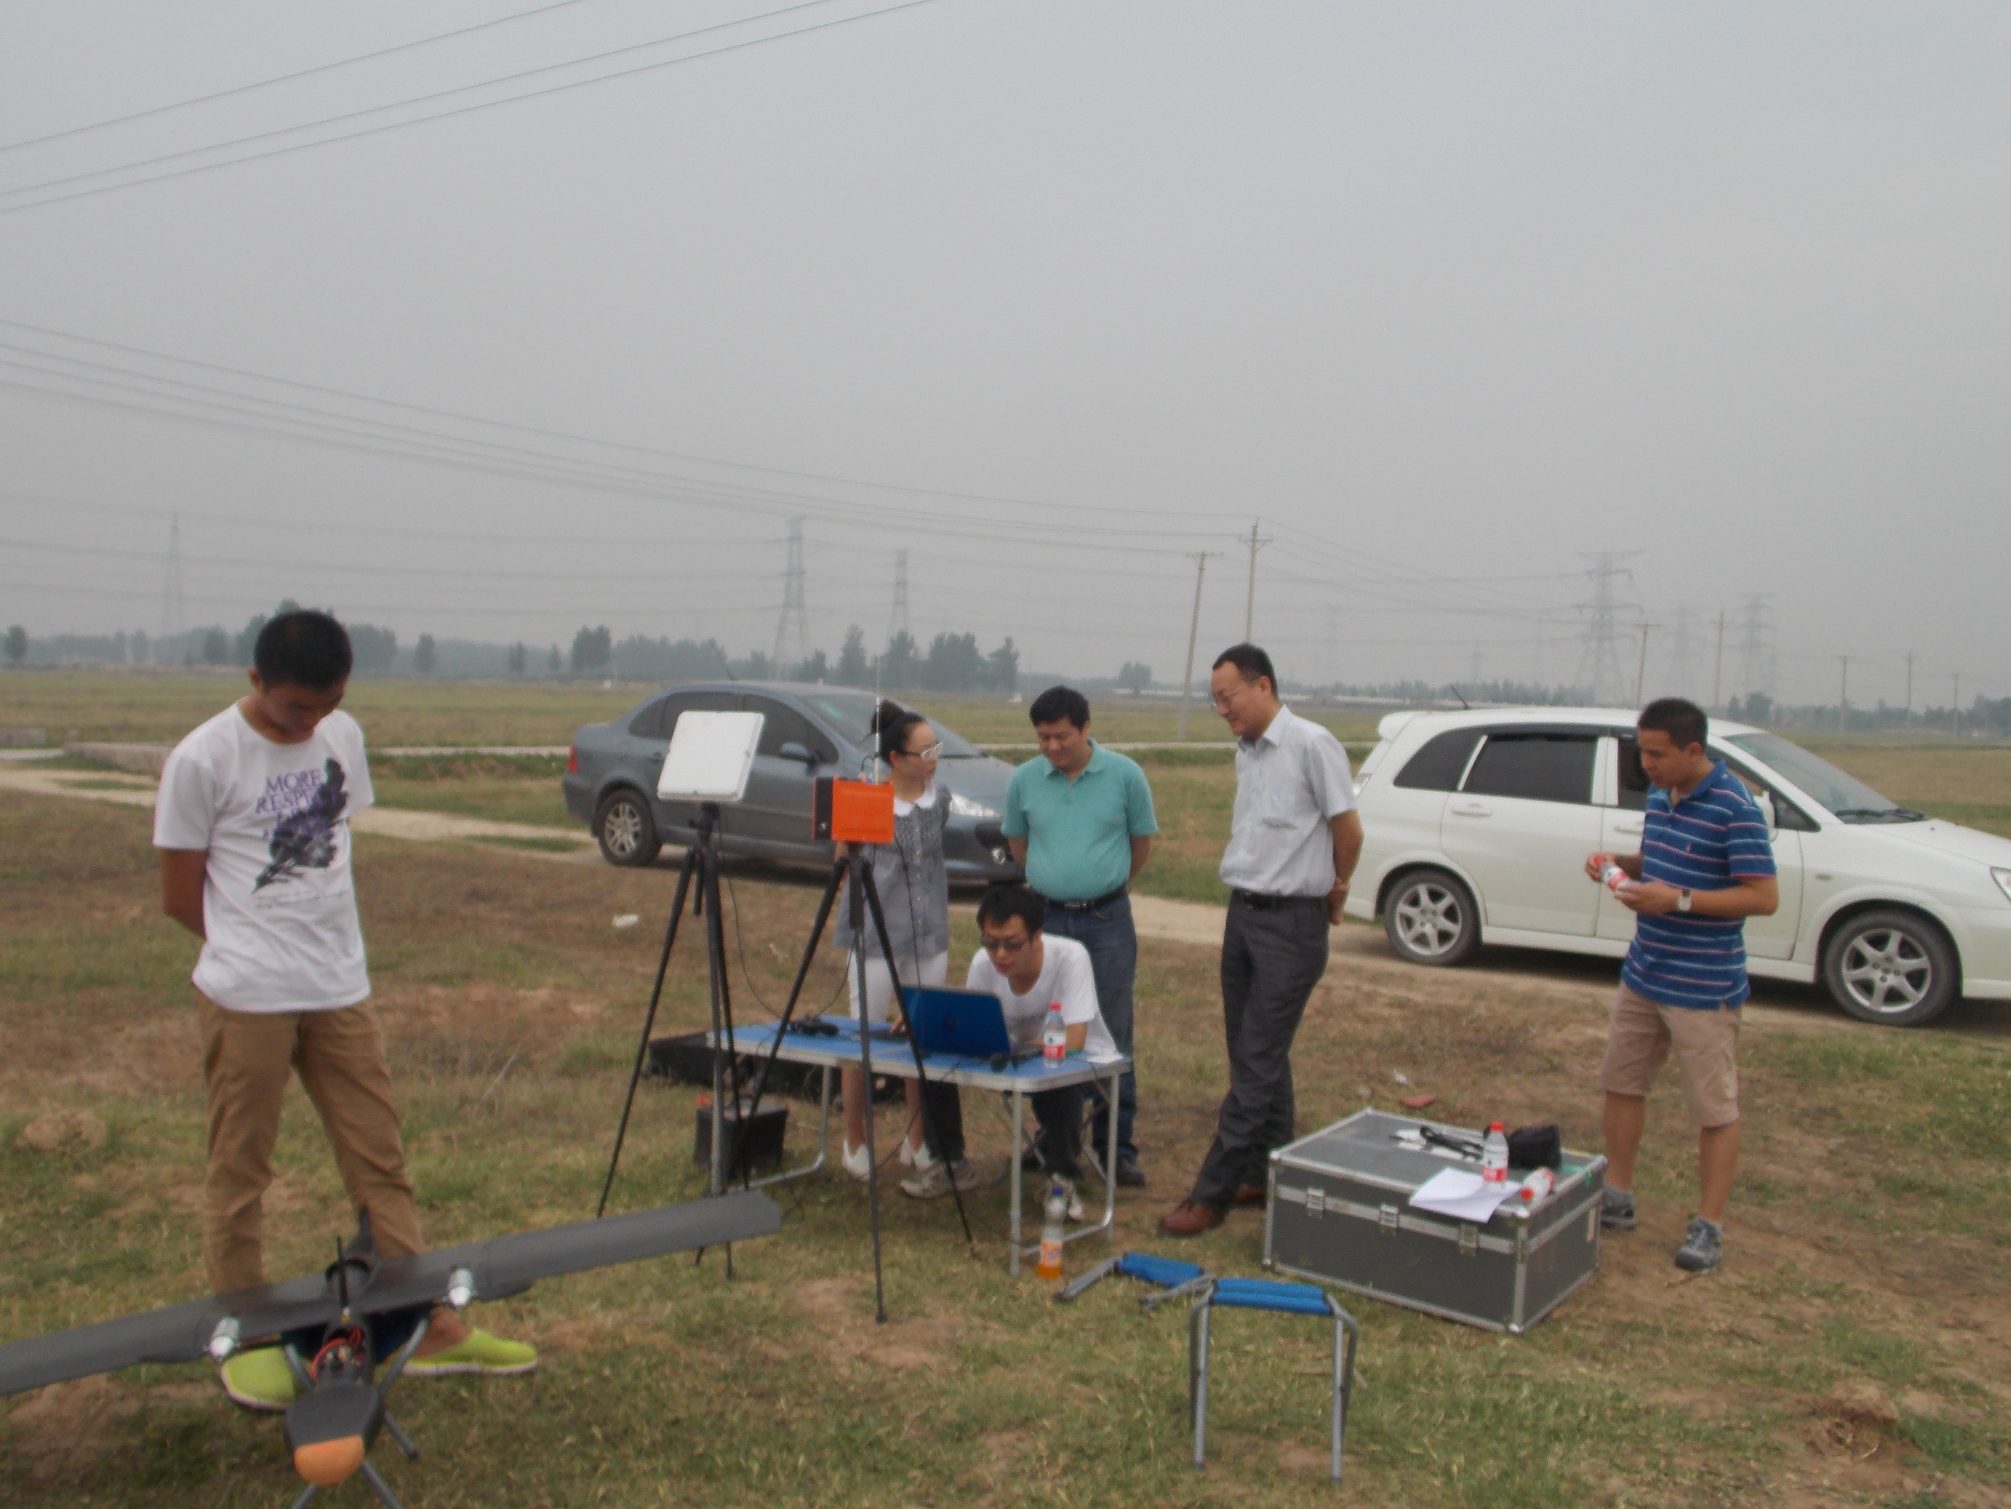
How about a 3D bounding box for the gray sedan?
[{"bbox_3d":[-1.440,0.195,13.850,4.480,1.520,1.760,3,3,34],"label":"gray sedan"}]

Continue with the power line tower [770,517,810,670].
[{"bbox_3d":[-58.307,-40.971,467.000,10.500,45.000,11.000,2,2,18],"label":"power line tower"}]

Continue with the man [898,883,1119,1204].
[{"bbox_3d":[0.012,0.879,5.420,0.580,1.010,0.720,3,2,25],"label":"man"}]

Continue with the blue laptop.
[{"bbox_3d":[-0.115,0.761,5.012,0.300,0.190,0.280,2,2,17],"label":"blue laptop"}]

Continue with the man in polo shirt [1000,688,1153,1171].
[{"bbox_3d":[0.246,0.573,5.740,0.520,1.620,0.350,2,2,19],"label":"man in polo shirt"}]

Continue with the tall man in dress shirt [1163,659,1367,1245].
[{"bbox_3d":[0.786,0.535,5.330,0.470,1.760,0.480,0,3,-35],"label":"tall man in dress shirt"}]

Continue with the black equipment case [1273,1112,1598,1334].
[{"bbox_3d":[1.222,1.286,4.920,0.725,0.310,0.635,3,3,37],"label":"black equipment case"}]

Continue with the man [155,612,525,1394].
[{"bbox_3d":[-1.522,0.537,3.930,0.700,1.730,0.460,1,2,-25],"label":"man"}]

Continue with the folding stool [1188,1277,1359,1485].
[{"bbox_3d":[0.556,1.286,3.640,0.330,0.390,0.300,2,2,10],"label":"folding stool"}]

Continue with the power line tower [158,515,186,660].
[{"bbox_3d":[-242.189,-47.924,505.000,8.000,45.000,9.000,2,2,18],"label":"power line tower"}]

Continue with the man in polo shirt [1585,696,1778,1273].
[{"bbox_3d":[2.021,0.641,5.220,0.470,1.630,0.480,1,2,-23],"label":"man in polo shirt"}]

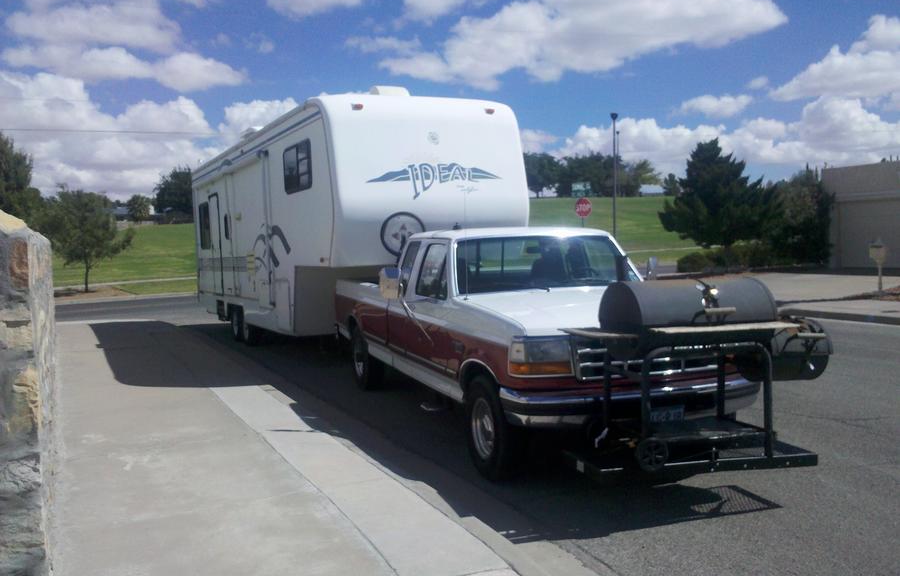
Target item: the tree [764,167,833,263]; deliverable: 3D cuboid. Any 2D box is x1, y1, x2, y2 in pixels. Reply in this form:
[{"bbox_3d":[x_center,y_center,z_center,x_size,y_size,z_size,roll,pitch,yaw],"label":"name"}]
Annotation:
[{"bbox_3d":[13.426,-2.774,30.000,2.800,3.800,2.800,-1,3,0],"label":"tree"}]

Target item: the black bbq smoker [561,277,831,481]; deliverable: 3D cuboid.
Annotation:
[{"bbox_3d":[1.574,0.535,5.049,1.700,1.200,0.700,-2,4,-13],"label":"black bbq smoker"}]

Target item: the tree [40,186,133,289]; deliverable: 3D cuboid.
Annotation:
[{"bbox_3d":[-13.500,-1.769,29.000,3.500,3.900,3.500,-1,3,0],"label":"tree"}]

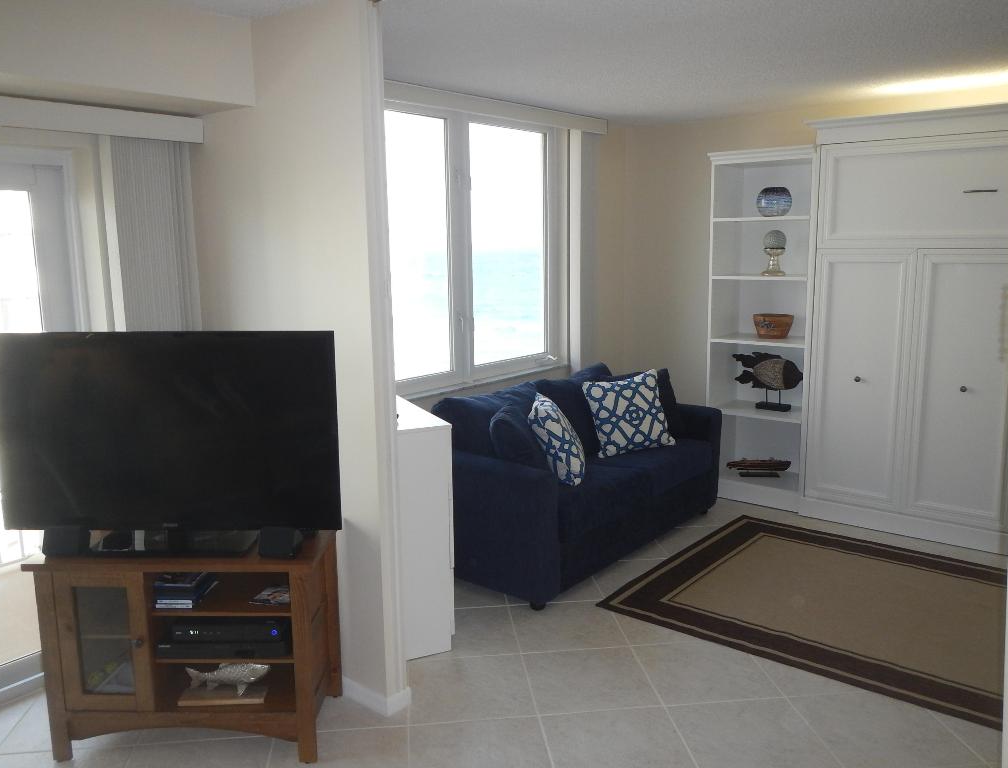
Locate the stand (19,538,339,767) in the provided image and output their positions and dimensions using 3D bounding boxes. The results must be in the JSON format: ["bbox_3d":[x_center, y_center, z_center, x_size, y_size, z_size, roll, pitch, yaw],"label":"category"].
[{"bbox_3d":[-1.046,0.865,2.878,0.940,0.685,0.460,-1,10,1],"label":"stand"}]

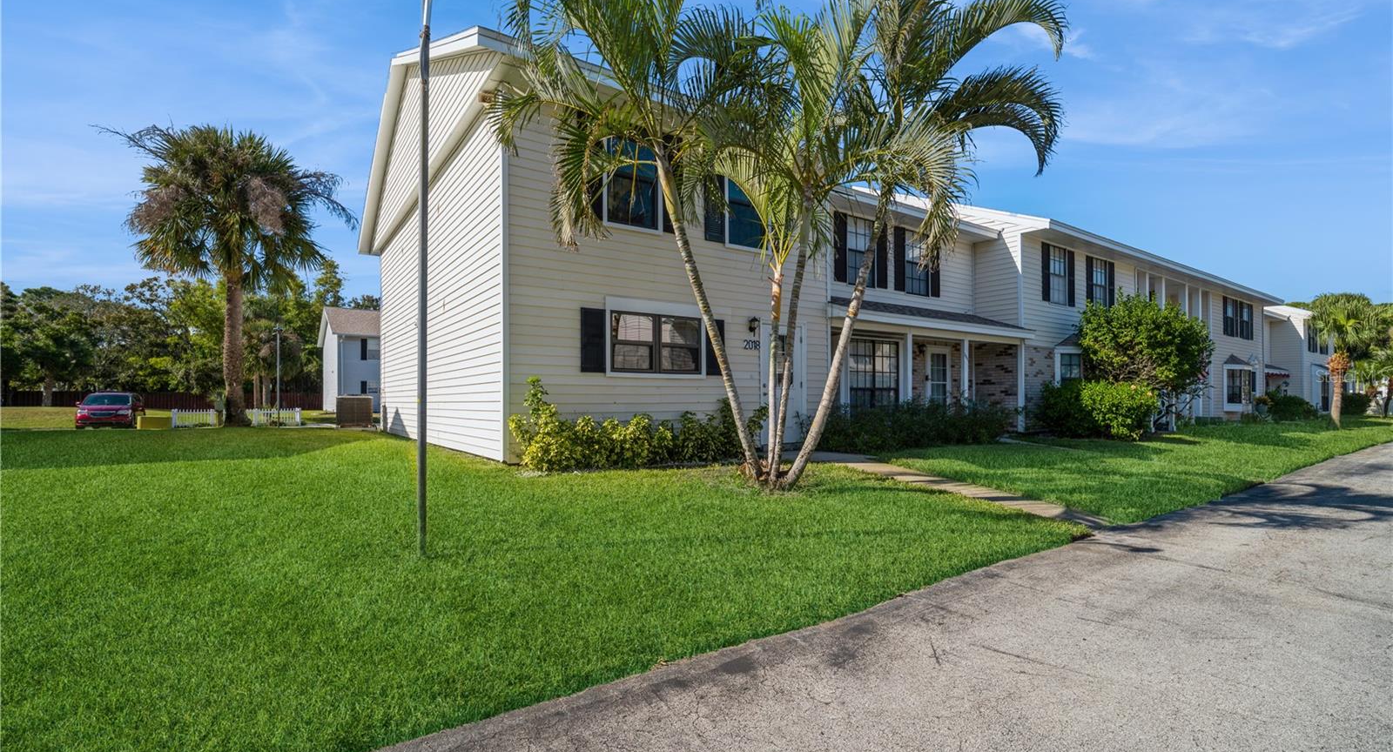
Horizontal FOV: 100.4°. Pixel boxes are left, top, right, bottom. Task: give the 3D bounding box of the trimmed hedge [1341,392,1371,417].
[{"bbox_3d":[35.981,1.537,31.411,2.600,1.200,1.300,1,-2,-34],"label":"trimmed hedge"}]

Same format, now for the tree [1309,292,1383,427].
[{"bbox_3d":[24.943,-0.600,22.387,2.300,5.350,2.300,1,-2,-34],"label":"tree"}]

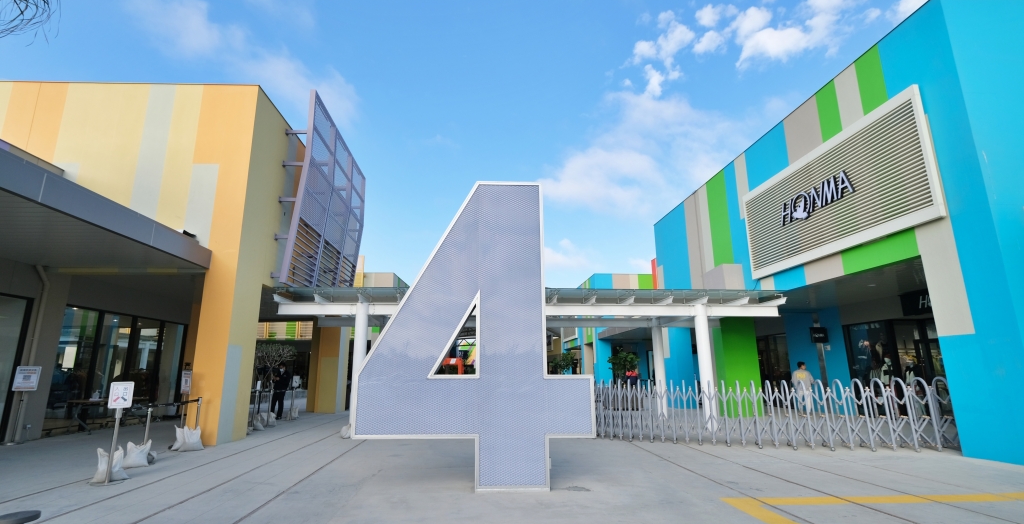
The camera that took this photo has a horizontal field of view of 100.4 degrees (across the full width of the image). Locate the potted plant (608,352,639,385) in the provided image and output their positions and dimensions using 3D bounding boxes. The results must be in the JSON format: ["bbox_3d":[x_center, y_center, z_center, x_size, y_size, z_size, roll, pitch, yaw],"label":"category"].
[{"bbox_3d":[4.346,4.572,16.620,1.250,2.241,1.250,1,-14,-5],"label":"potted plant"}]

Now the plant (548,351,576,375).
[{"bbox_3d":[2.616,5.868,22.037,1.400,2.436,1.400,1,-14,-5],"label":"plant"}]

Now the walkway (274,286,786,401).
[{"bbox_3d":[0.526,2.744,11.880,12.891,3.450,3.500,1,-14,-3],"label":"walkway"}]

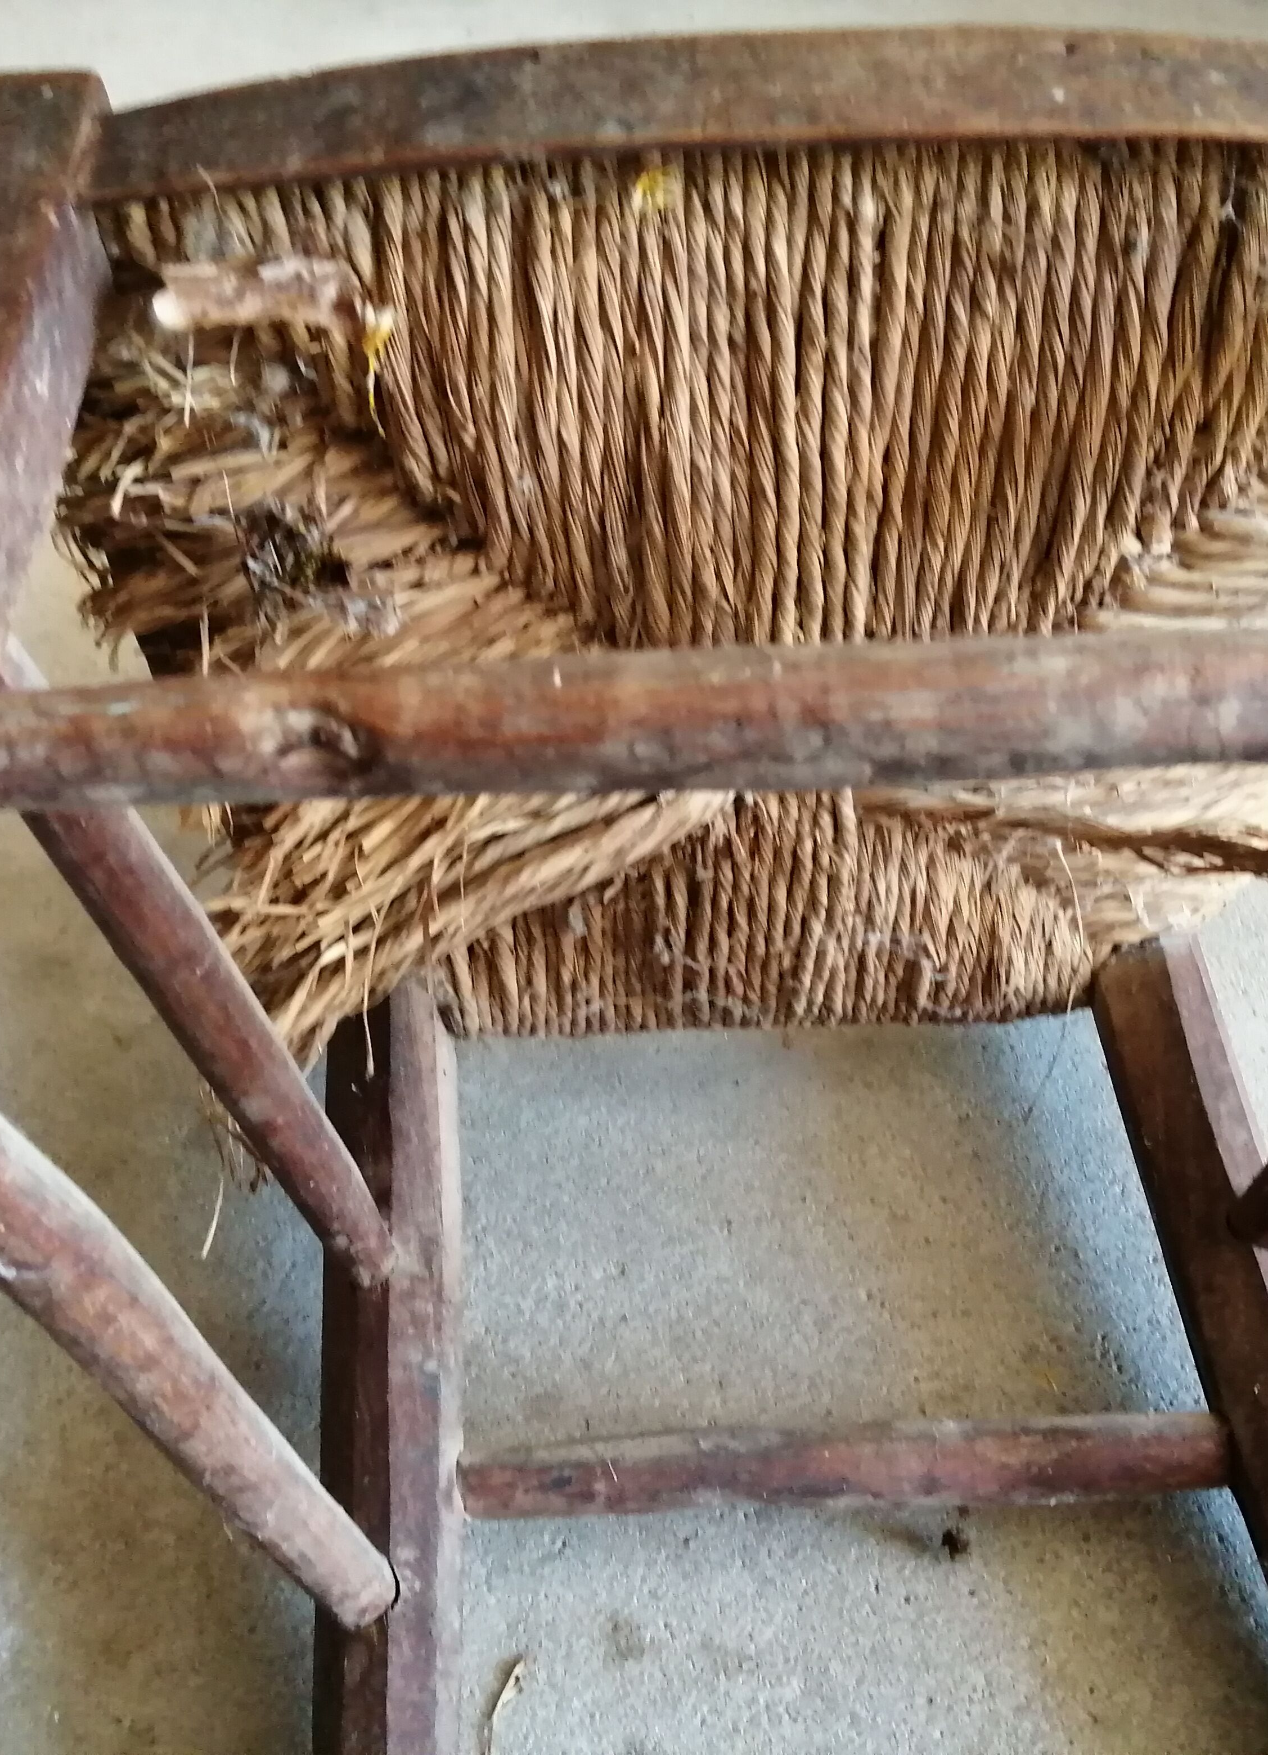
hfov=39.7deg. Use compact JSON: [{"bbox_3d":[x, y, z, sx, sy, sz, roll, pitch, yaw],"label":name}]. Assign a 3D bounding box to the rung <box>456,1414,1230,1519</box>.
[{"bbox_3d":[0.064,0.181,0.539,0.245,0.024,0.025,-2,43,-3],"label":"rung"}]

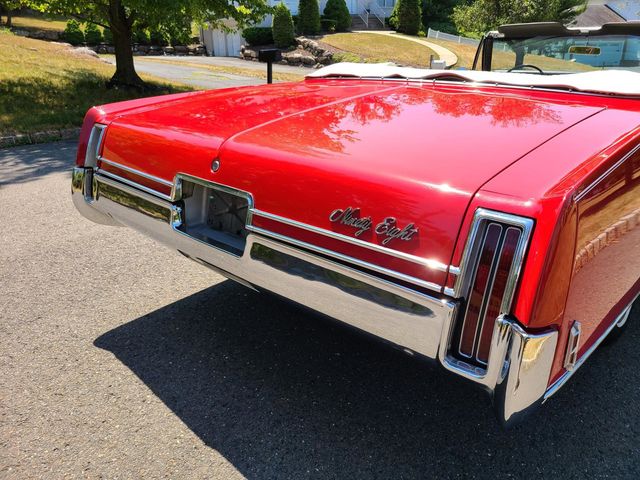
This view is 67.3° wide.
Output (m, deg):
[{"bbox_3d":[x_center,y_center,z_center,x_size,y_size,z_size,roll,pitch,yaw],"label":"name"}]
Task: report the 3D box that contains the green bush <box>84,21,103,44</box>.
[{"bbox_3d":[-11.780,-10.792,25.000,0.920,1.200,0.920,-8,22,-22],"label":"green bush"}]

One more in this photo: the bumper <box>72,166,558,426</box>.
[{"bbox_3d":[-0.281,0.021,1.615,1.970,0.280,0.300,19,27,39],"label":"bumper"}]

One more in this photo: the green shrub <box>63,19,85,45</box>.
[{"bbox_3d":[-12.820,-10.828,25.000,1.000,1.270,1.000,-8,22,-24],"label":"green shrub"}]

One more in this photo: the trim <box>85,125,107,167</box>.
[{"bbox_3d":[-0.957,-0.396,2.052,0.128,0.185,0.100,19,27,39],"label":"trim"}]

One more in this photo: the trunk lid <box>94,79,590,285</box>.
[{"bbox_3d":[0.042,-0.376,1.837,1.610,0.360,1.140,19,27,39],"label":"trunk lid"}]

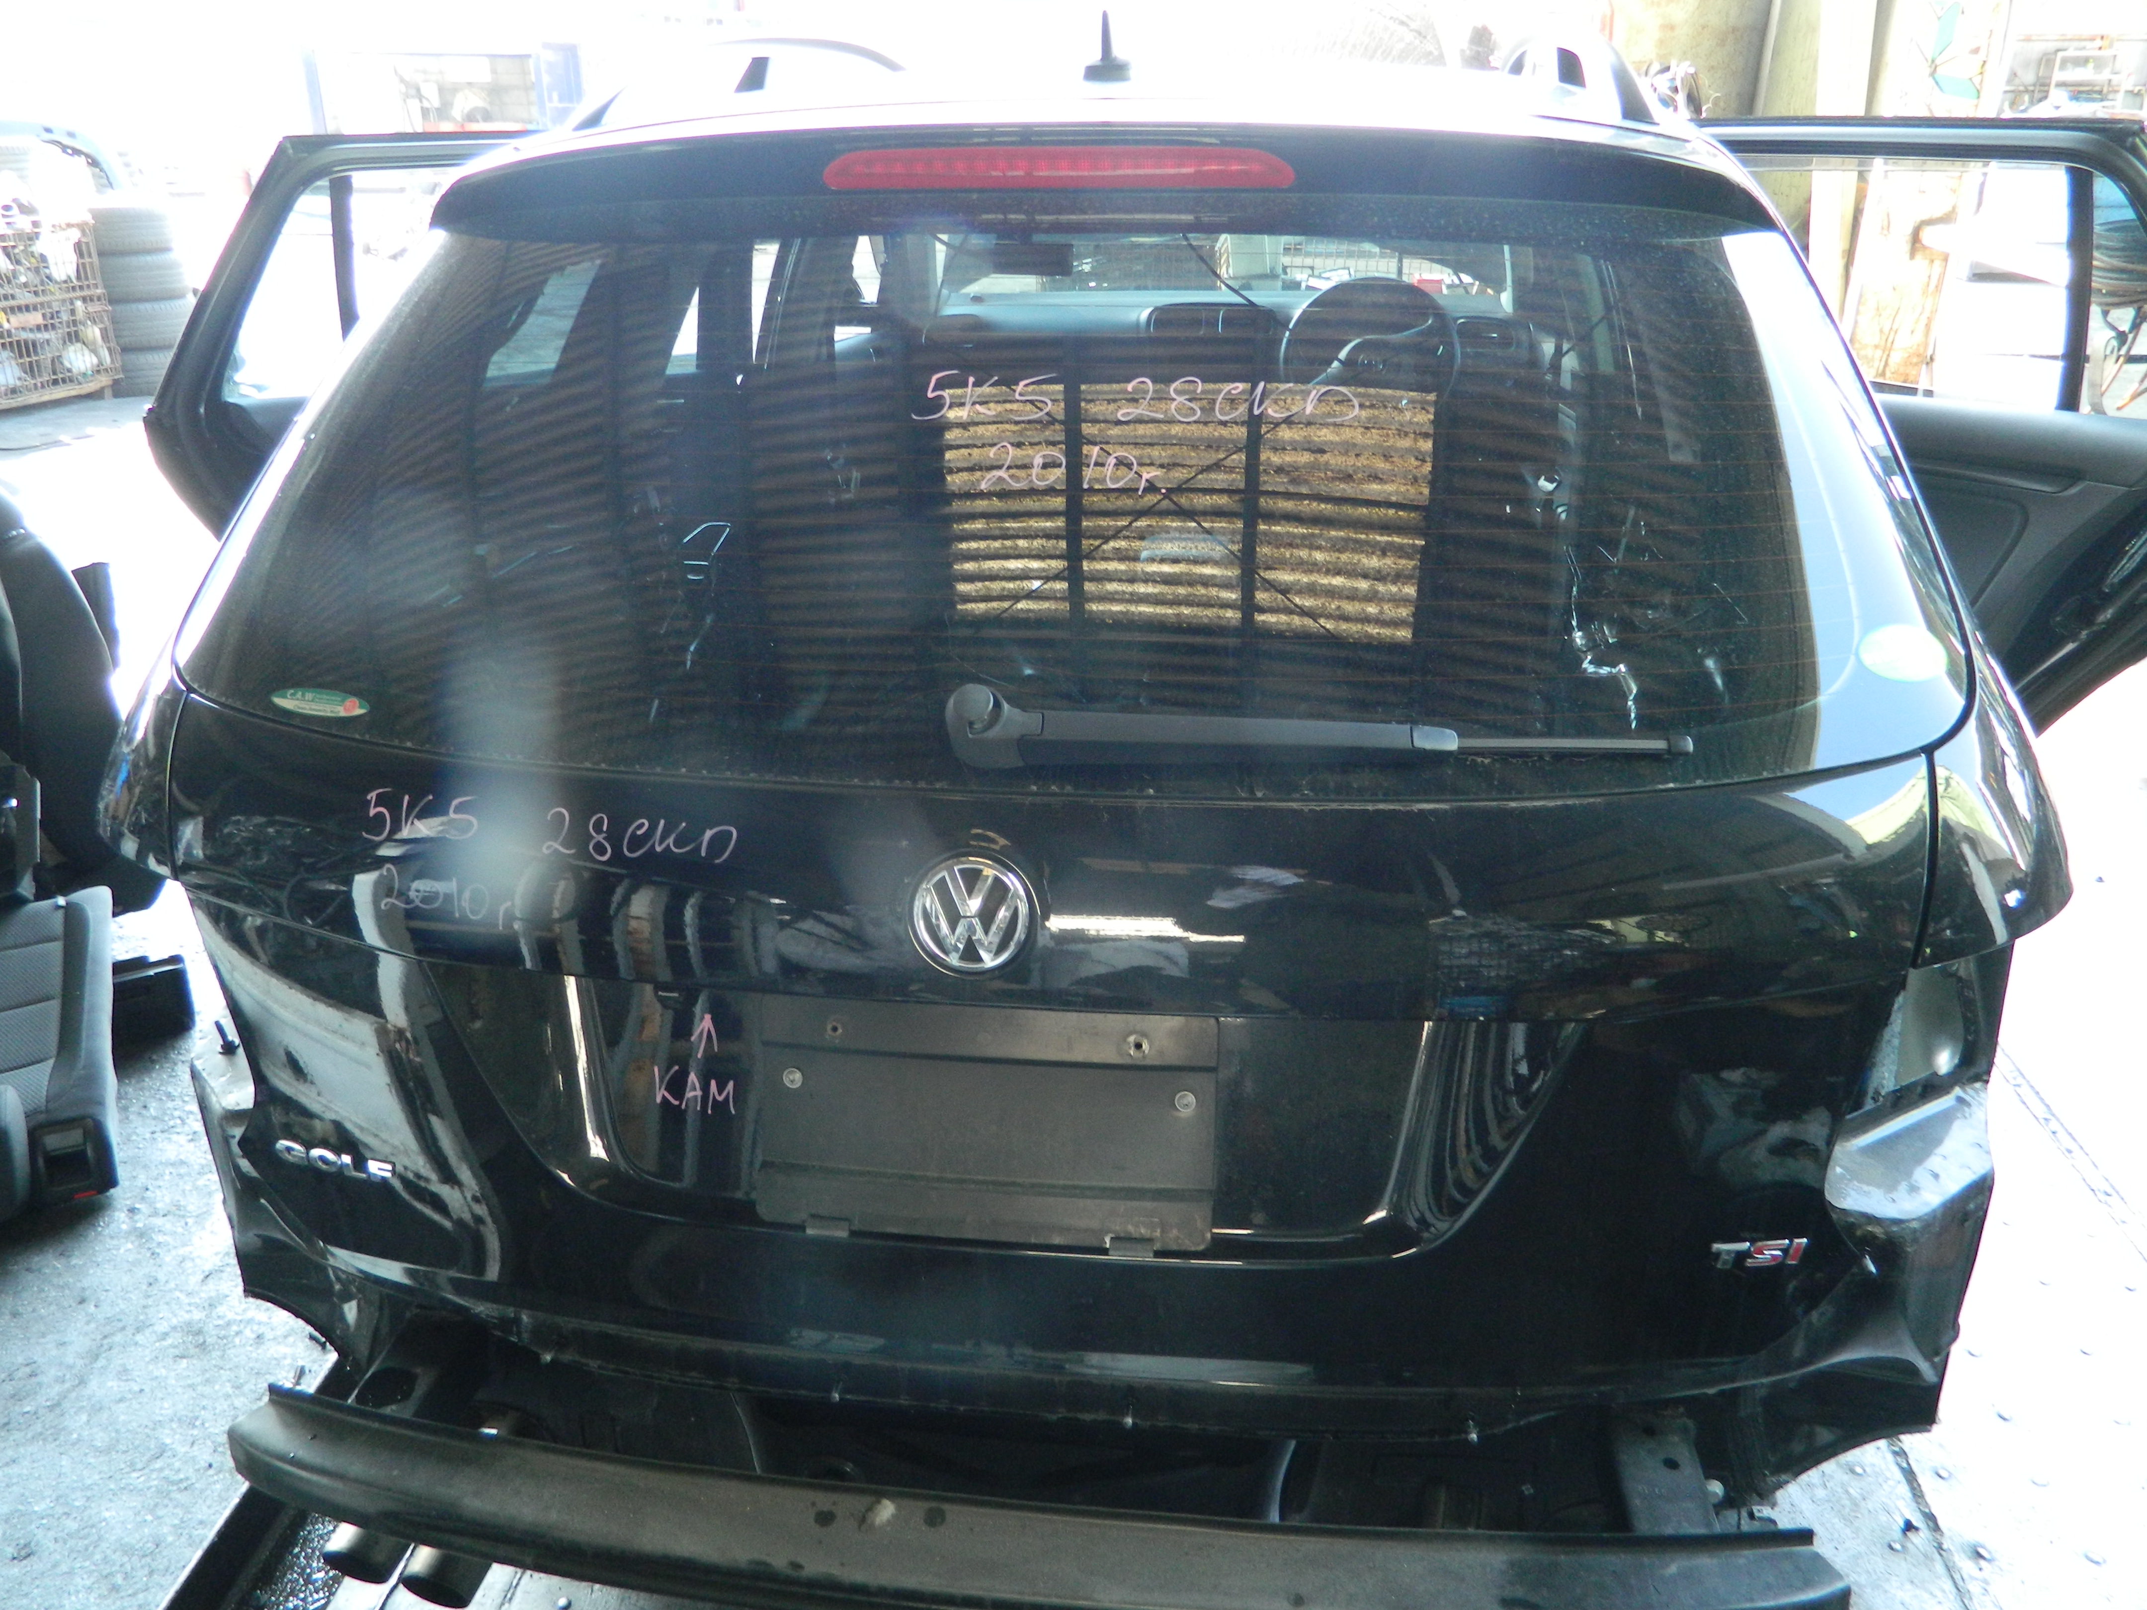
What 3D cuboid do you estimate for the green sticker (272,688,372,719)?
[{"bbox_3d":[-0.546,-0.074,1.125,0.088,0.002,0.022,6,68,18],"label":"green sticker"}]

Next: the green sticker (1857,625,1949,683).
[{"bbox_3d":[0.572,-0.104,1.070,0.067,0.002,0.044,-4,67,-9],"label":"green sticker"}]

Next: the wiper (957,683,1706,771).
[{"bbox_3d":[0.157,-0.048,0.995,0.472,0.042,0.050,1,69,0],"label":"wiper"}]

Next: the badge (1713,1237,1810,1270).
[{"bbox_3d":[0.471,0.308,1.065,0.067,0.019,0.005,-1,9,-4],"label":"badge"}]

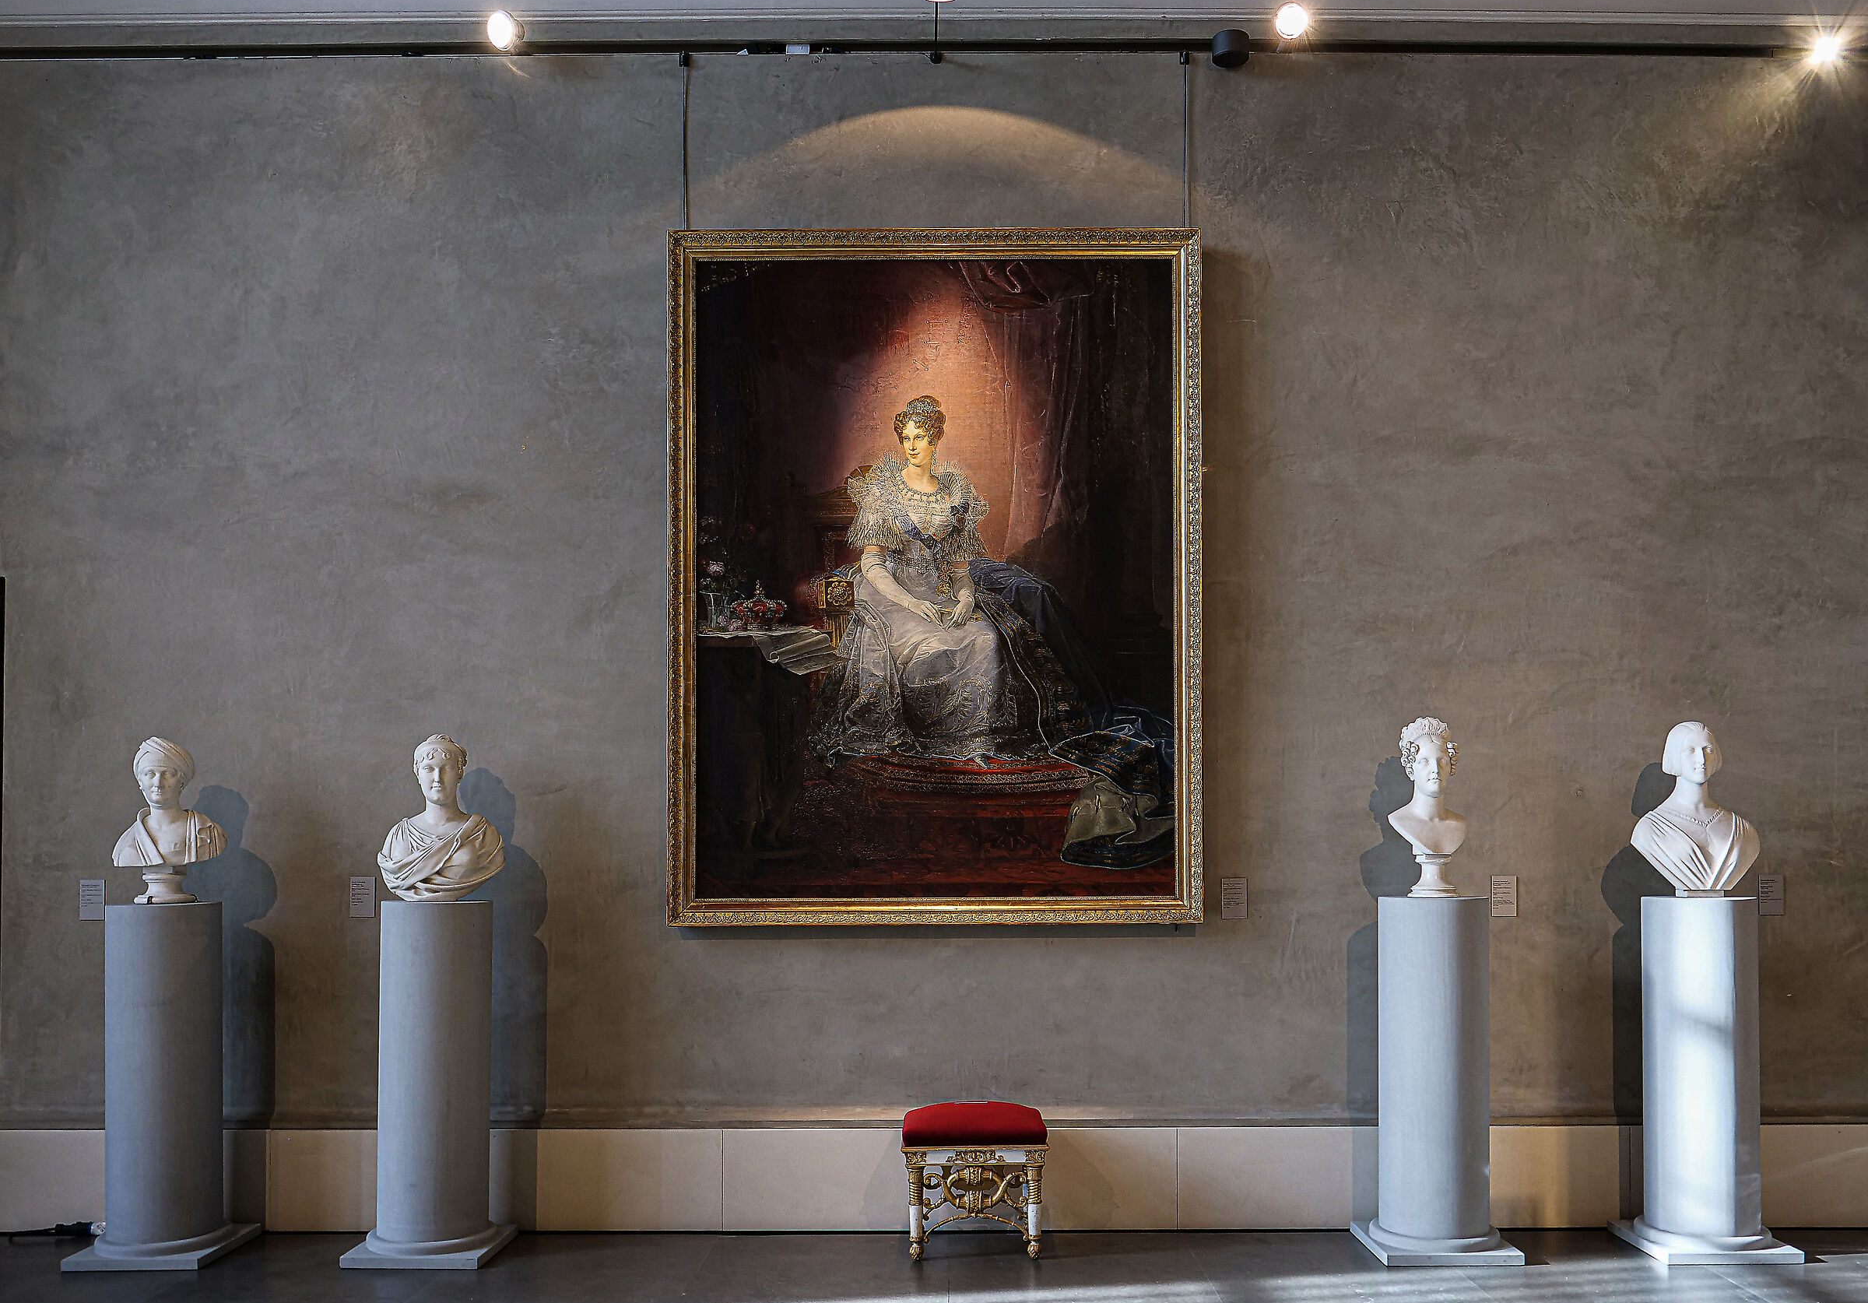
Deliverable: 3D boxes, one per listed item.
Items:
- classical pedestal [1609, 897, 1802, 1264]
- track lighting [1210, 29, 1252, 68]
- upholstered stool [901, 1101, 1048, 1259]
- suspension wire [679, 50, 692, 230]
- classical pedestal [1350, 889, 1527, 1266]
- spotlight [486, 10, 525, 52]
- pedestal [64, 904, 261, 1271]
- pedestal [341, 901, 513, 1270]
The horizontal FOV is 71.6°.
[{"bbox_3d":[2.758,1.508,4.640,0.455,1.200,0.430,0,-4,0],"label":"classical pedestal"},{"bbox_3d":[1.105,-2.243,4.820,0.135,0.085,0.135,0,-6,0],"label":"track lighting"},{"bbox_3d":[0.146,1.881,4.630,0.500,0.490,0.350,0,-4,0],"label":"upholstered stool"},{"bbox_3d":[-0.895,-1.840,4.660,0.025,0.650,0.025,0,-1,0],"label":"suspension wire"},{"bbox_3d":[1.791,1.508,4.640,0.455,1.200,0.430,0,-4,0],"label":"classical pedestal"},{"bbox_3d":[-1.495,-2.165,4.520,0.120,0.120,0.090,-1,11,35],"label":"spotlight"},{"bbox_3d":[-2.610,1.445,4.400,0.425,1.165,0.425,0,-1,0],"label":"pedestal"},{"bbox_3d":[-1.696,1.450,4.400,0.425,1.165,0.425,0,-1,0],"label":"pedestal"}]

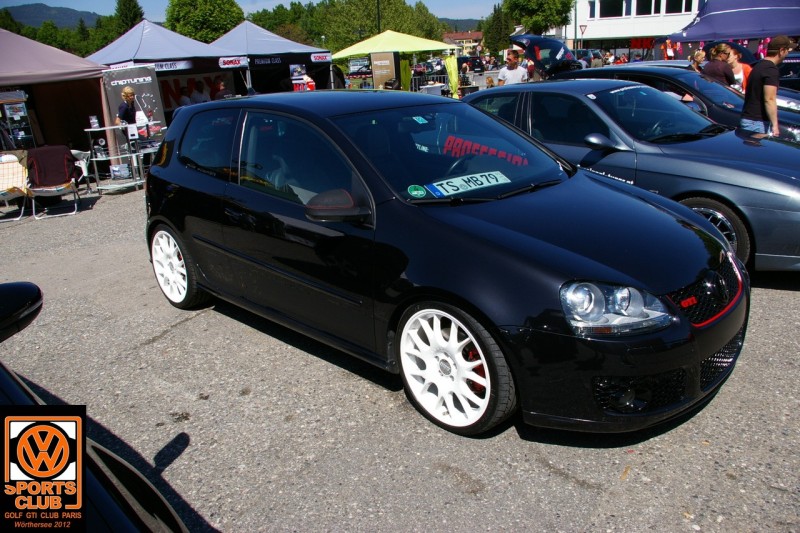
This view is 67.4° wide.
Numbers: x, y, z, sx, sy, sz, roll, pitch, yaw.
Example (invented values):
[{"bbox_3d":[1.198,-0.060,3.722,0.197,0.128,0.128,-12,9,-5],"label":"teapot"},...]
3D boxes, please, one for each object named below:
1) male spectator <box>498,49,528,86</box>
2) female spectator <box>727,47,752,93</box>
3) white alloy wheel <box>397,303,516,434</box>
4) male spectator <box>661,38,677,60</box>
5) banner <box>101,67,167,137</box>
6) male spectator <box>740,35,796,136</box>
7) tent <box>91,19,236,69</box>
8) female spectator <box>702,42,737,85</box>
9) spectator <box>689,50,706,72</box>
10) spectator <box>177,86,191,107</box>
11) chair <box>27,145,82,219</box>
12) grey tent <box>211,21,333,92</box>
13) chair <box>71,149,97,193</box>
[{"bbox_3d":[1.729,-2.352,9.168,0.540,1.790,0.330,2,18,17],"label":"male spectator"},{"bbox_3d":[5.249,-2.528,9.451,0.480,1.680,0.320,11,22,38],"label":"female spectator"},{"bbox_3d":[0.260,0.426,2.696,0.220,0.630,0.630,-18,23,-40],"label":"white alloy wheel"},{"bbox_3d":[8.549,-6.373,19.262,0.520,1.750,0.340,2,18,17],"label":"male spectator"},{"bbox_3d":[-4.765,-2.557,10.953,1.000,2.030,0.200,-1,17,8],"label":"banner"},{"bbox_3d":[3.719,-1.417,6.107,0.460,1.760,0.500,-4,17,-3],"label":"male spectator"},{"bbox_3d":[-5.595,-4.013,13.846,3.050,3.140,3.050,8,20,33],"label":"tent"},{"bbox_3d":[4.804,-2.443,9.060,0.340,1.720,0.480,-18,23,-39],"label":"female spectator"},{"bbox_3d":[4.658,-2.564,9.537,0.450,1.650,0.300,-12,19,-29],"label":"spectator"},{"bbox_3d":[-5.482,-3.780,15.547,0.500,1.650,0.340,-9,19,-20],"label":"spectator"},{"bbox_3d":[-4.932,-1.201,8.473,0.590,0.900,0.630,-11,18,-26],"label":"chair"},{"bbox_3d":[-4.000,-5.180,16.886,3.000,3.250,3.000,10,22,36],"label":"grey tent"},{"bbox_3d":[-5.699,-1.677,10.551,0.540,0.710,0.530,-6,17,-11],"label":"chair"}]

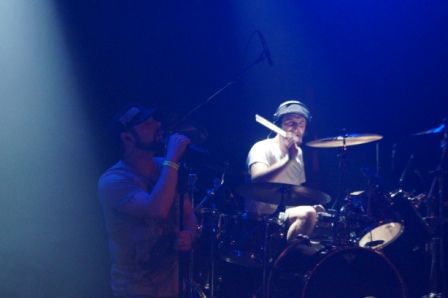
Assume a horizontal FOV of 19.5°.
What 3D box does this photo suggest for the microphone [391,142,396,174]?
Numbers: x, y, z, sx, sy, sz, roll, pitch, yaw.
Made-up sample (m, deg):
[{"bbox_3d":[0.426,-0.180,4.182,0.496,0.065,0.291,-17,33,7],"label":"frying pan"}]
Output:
[{"bbox_3d":[0.974,0.049,7.500,0.028,0.170,0.028,4,0,0],"label":"microphone"}]

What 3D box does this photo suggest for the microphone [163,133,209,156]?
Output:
[{"bbox_3d":[-0.174,-0.018,5.900,0.220,0.050,0.050,21,0,-3],"label":"microphone"}]

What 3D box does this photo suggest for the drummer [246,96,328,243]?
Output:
[{"bbox_3d":[0.420,0.380,7.550,0.620,1.320,0.800,-1,2,-42],"label":"drummer"}]

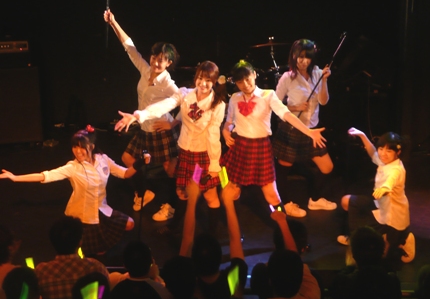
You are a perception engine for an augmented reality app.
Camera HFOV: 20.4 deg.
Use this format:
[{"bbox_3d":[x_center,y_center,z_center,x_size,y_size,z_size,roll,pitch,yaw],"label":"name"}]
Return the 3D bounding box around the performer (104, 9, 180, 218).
[{"bbox_3d":[-0.594,-0.304,9.781,0.620,1.760,0.520,10,20,29],"label":"performer"}]

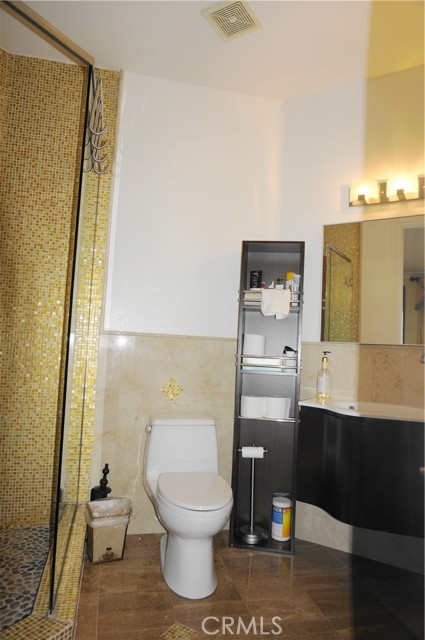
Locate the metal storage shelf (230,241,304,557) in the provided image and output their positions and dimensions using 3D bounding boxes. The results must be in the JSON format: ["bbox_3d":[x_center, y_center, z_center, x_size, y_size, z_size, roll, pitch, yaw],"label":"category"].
[{"bbox_3d":[0.324,0.407,2.451,0.350,1.694,0.205,2,-4,9],"label":"metal storage shelf"}]

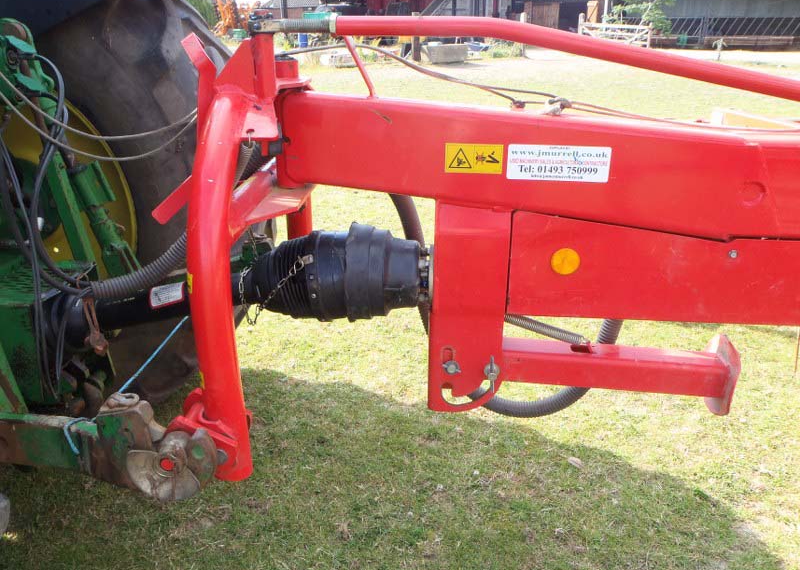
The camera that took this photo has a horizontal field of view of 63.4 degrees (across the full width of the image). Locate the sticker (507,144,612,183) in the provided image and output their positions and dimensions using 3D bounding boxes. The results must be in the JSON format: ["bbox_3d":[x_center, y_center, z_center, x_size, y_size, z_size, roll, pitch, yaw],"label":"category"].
[{"bbox_3d":[0.326,-0.251,1.335,0.207,0.073,0.002,4,23,9],"label":"sticker"}]

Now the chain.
[{"bbox_3d":[-0.303,0.003,1.587,0.180,0.175,0.100,3,23,6],"label":"chain"}]

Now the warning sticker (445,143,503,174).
[{"bbox_3d":[0.155,-0.266,1.362,0.121,0.062,0.002,4,23,9],"label":"warning sticker"}]

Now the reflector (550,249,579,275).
[{"bbox_3d":[0.354,-0.051,1.385,0.060,0.060,0.008,4,23,9],"label":"reflector"}]

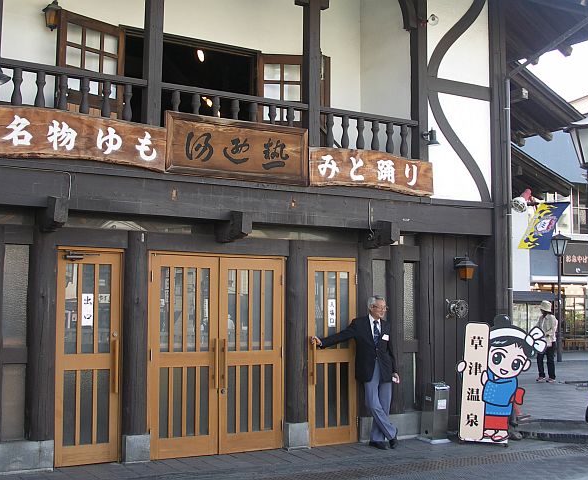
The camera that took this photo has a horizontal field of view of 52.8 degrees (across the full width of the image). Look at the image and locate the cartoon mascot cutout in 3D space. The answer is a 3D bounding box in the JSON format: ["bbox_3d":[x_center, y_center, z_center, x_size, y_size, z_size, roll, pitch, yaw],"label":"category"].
[{"bbox_3d":[2.343,1.575,6.680,0.945,1.410,0.070,-1,-5,18],"label":"cartoon mascot cutout"}]

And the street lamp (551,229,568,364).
[{"bbox_3d":[7.111,1.522,15.800,0.470,3.453,0.470,3,-6,-23],"label":"street lamp"}]

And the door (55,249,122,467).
[{"bbox_3d":[-1.967,1.106,5.684,0.591,2.027,0.080,3,-6,-23],"label":"door"}]

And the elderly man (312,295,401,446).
[{"bbox_3d":[0.668,1.411,6.392,0.960,1.631,0.500,3,-7,-28],"label":"elderly man"}]

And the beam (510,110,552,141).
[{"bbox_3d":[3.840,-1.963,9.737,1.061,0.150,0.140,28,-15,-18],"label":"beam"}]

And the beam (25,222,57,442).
[{"bbox_3d":[-2.365,0.867,5.541,0.246,1.979,0.246,3,-6,-23],"label":"beam"}]

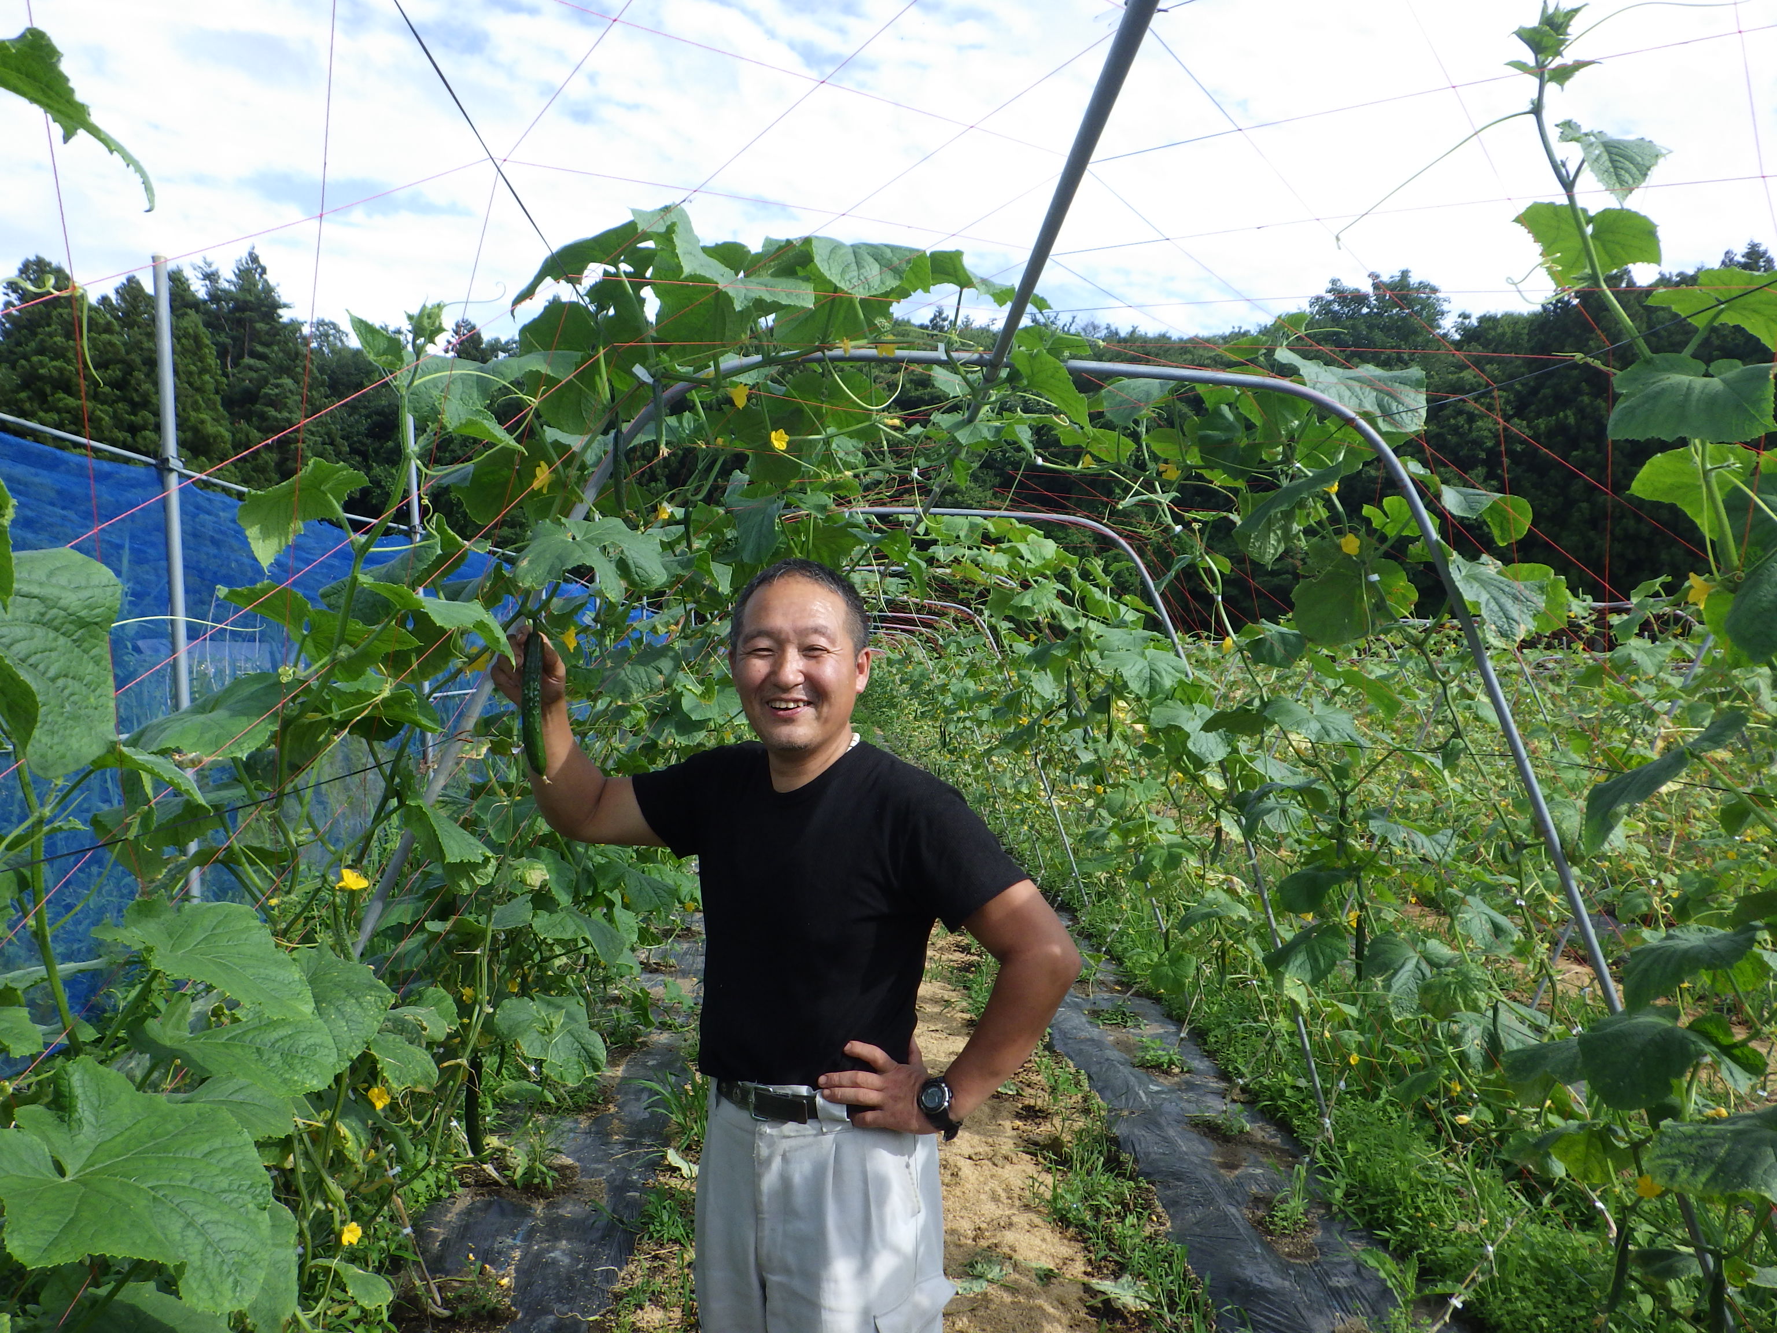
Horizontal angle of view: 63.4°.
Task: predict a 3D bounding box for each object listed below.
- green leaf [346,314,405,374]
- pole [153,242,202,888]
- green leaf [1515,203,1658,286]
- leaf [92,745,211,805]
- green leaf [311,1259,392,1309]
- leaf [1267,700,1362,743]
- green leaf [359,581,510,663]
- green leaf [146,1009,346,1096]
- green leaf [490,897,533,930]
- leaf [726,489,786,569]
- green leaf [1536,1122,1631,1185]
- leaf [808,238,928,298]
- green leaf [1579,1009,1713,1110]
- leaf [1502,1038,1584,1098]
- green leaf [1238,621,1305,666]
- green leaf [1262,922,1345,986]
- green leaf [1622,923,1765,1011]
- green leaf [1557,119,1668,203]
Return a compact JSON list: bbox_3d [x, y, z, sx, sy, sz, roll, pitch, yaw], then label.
[{"bbox_3d":[-0.578,-0.363,1.620,0.066,0.067,0.050,-1,1,0],"label":"green leaf"},{"bbox_3d":[-2.451,-0.046,5.000,0.048,2.770,0.048,-3,1,0],"label":"pole"},{"bbox_3d":[0.689,-0.415,1.420,0.137,0.035,0.110,5,-30,-4],"label":"green leaf"},{"bbox_3d":[-0.719,0.105,1.400,0.115,0.061,0.110,0,0,0],"label":"leaf"},{"bbox_3d":[-0.785,0.901,2.100,0.120,0.040,0.085,26,32,9],"label":"green leaf"},{"bbox_3d":[0.992,0.128,3.350,0.233,0.104,0.160,0,0,0],"label":"leaf"},{"bbox_3d":[-0.515,-0.050,1.630,0.172,0.093,0.120,-1,1,0],"label":"green leaf"},{"bbox_3d":[-0.662,0.396,1.480,0.205,0.055,0.145,11,20,14],"label":"green leaf"},{"bbox_3d":[-0.813,0.534,3.100,0.096,0.072,0.080,-1,1,0],"label":"green leaf"},{"bbox_3d":[-0.332,-0.358,3.600,0.146,0.212,0.090,0,0,0],"label":"leaf"},{"bbox_3d":[1.016,0.710,2.100,0.135,0.070,0.105,-2,29,21],"label":"green leaf"},{"bbox_3d":[-0.031,-0.583,2.100,0.175,0.050,0.135,-2,44,-6],"label":"leaf"},{"bbox_3d":[1.107,0.574,2.100,0.197,0.148,0.140,-1,1,0],"label":"green leaf"},{"bbox_3d":[1.263,0.768,2.750,0.186,0.120,0.150,0,0,0],"label":"leaf"},{"bbox_3d":[0.948,-0.055,3.550,0.165,0.113,0.110,0,0,0],"label":"green leaf"},{"bbox_3d":[1.044,0.717,3.600,0.200,0.160,0.070,5,-42,12],"label":"green leaf"},{"bbox_3d":[1.260,0.469,2.250,0.224,0.137,0.160,0,0,0],"label":"green leaf"},{"bbox_3d":[0.856,-0.598,1.700,0.131,0.100,0.080,-1,1,0],"label":"green leaf"}]

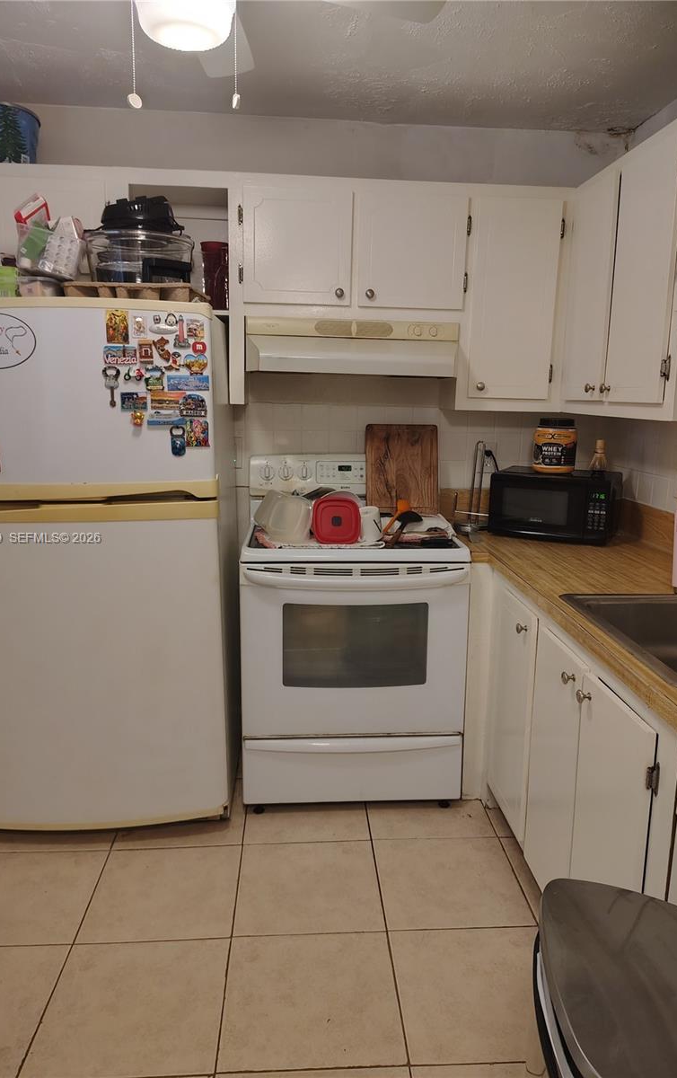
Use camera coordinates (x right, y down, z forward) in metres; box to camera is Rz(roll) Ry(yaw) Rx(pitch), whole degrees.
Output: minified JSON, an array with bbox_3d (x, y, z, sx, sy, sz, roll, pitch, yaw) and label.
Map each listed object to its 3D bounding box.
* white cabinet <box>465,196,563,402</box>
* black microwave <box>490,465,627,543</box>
[{"bbox_3d":[0.609,-0.869,2.794,0.309,0.674,0.310,0,11,-5],"label":"white cabinet"},{"bbox_3d":[0.875,-0.152,2.997,0.450,0.250,0.335,6,12,26],"label":"black microwave"}]

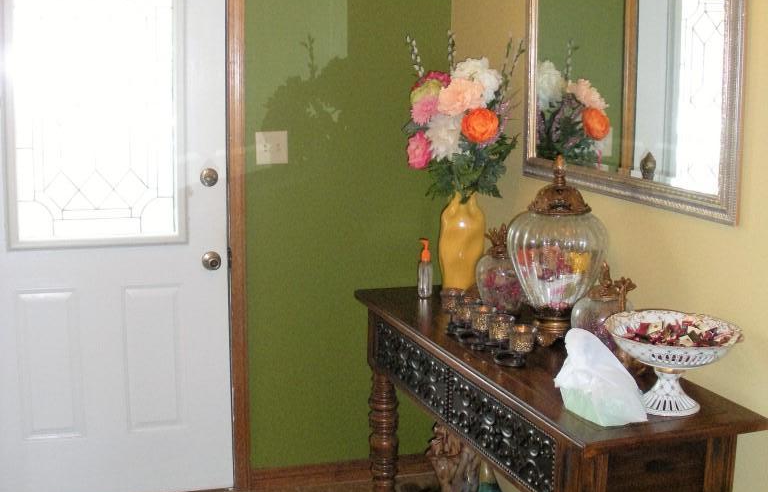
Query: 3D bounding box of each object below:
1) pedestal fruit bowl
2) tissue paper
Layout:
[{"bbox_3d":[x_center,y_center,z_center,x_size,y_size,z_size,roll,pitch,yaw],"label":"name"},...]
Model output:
[{"bbox_3d":[0.623,0.266,2.316,0.300,0.182,0.300,1,9,0],"label":"pedestal fruit bowl"},{"bbox_3d":[0.472,0.269,2.284,0.150,0.185,0.170,-3,10,-18],"label":"tissue paper"}]

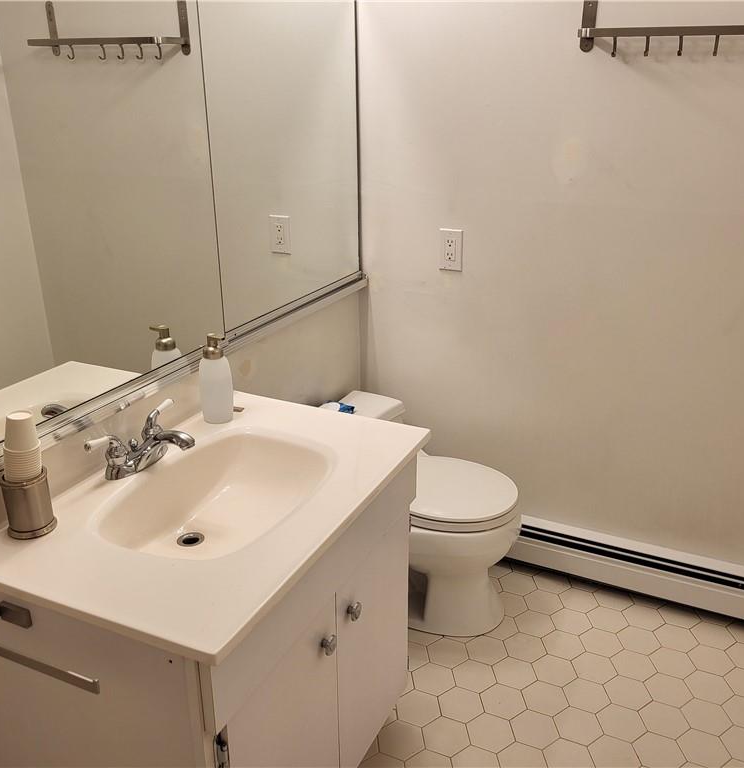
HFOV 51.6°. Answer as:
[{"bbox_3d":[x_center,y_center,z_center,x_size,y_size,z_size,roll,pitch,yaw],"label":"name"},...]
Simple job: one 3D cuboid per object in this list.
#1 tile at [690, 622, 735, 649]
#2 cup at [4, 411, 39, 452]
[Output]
[{"bbox_3d":[0.982,0.728,2.217,0.109,0.009,0.126,-2,22,-4],"label":"tile"},{"bbox_3d":[-0.575,0.076,1.260,0.057,0.054,0.057,4,21,-2],"label":"cup"}]

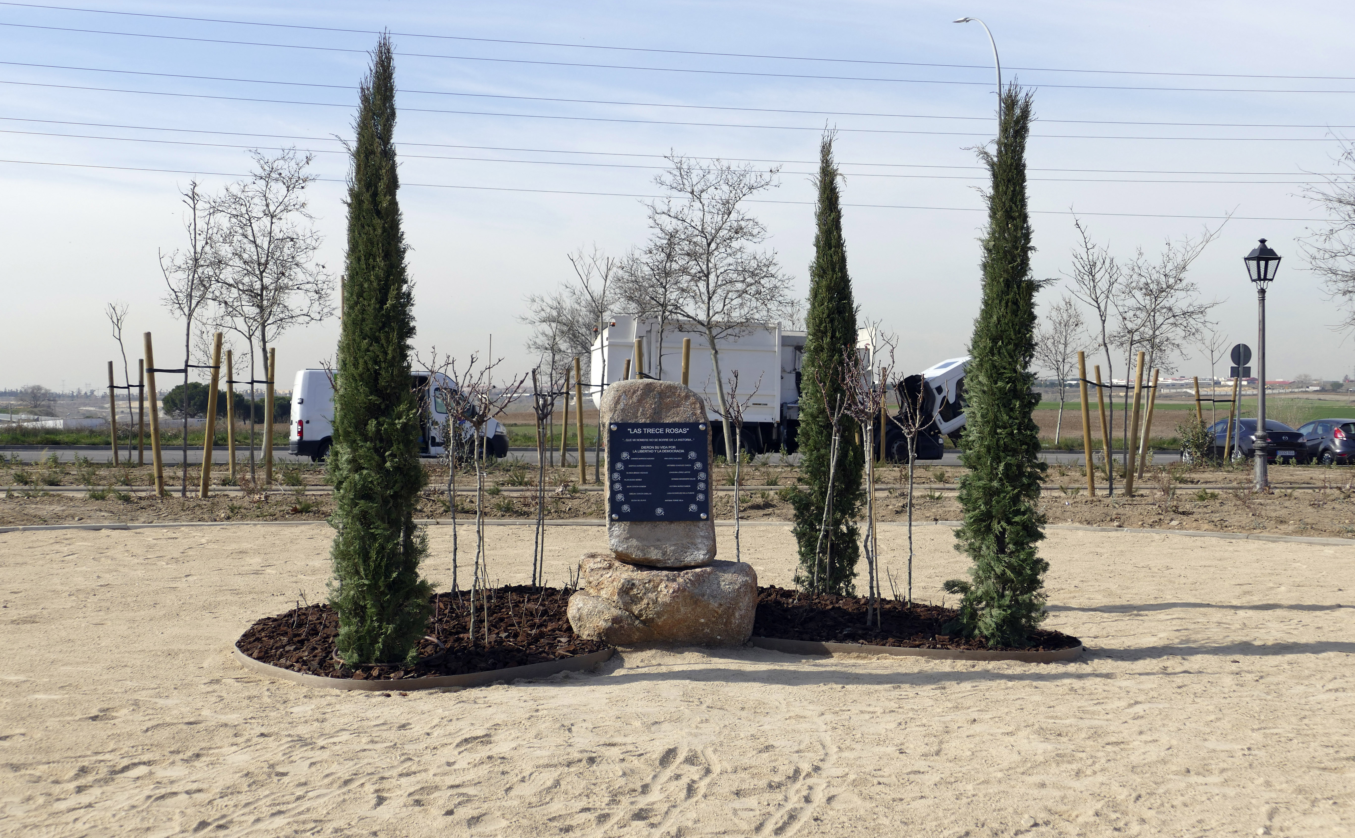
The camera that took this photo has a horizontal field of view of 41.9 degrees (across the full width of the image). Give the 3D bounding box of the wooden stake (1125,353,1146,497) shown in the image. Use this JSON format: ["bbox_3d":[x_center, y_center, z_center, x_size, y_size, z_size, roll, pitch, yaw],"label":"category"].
[{"bbox_3d":[6.724,0.079,25.976,0.088,2.123,0.088,5,1,0],"label":"wooden stake"}]

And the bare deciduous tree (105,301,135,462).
[{"bbox_3d":[-11.784,-0.784,37.400,0.650,3.403,0.600,0,1,0],"label":"bare deciduous tree"}]

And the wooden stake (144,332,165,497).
[{"bbox_3d":[-6.761,-0.057,22.876,0.088,2.123,0.088,-5,1,0],"label":"wooden stake"}]

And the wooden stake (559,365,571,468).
[{"bbox_3d":[-2.687,-0.044,42.483,0.100,2.381,0.100,3,1,0],"label":"wooden stake"}]

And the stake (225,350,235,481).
[{"bbox_3d":[-8.248,-0.068,32.683,0.102,2.408,0.102,-1,1,0],"label":"stake"}]

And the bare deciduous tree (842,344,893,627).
[{"bbox_3d":[1.214,0.427,11.280,0.330,1.813,0.360,0,1,0],"label":"bare deciduous tree"}]

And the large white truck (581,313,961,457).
[{"bbox_3d":[2.720,-0.660,46.600,9.700,3.750,2.500,0,1,-12],"label":"large white truck"}]

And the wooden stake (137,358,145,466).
[{"bbox_3d":[-11.317,-0.145,37.300,0.090,2.255,0.090,0,1,0],"label":"wooden stake"}]

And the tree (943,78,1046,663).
[{"bbox_3d":[1.915,-0.322,10.650,0.610,3.386,0.600,0,1,0],"label":"tree"}]

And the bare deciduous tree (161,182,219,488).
[{"bbox_3d":[-7.165,-1.187,26.000,0.871,4.662,0.850,0,1,0],"label":"bare deciduous tree"}]

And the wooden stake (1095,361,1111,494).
[{"bbox_3d":[7.654,0.082,31.777,0.088,2.098,0.088,-7,1,0],"label":"wooden stake"}]

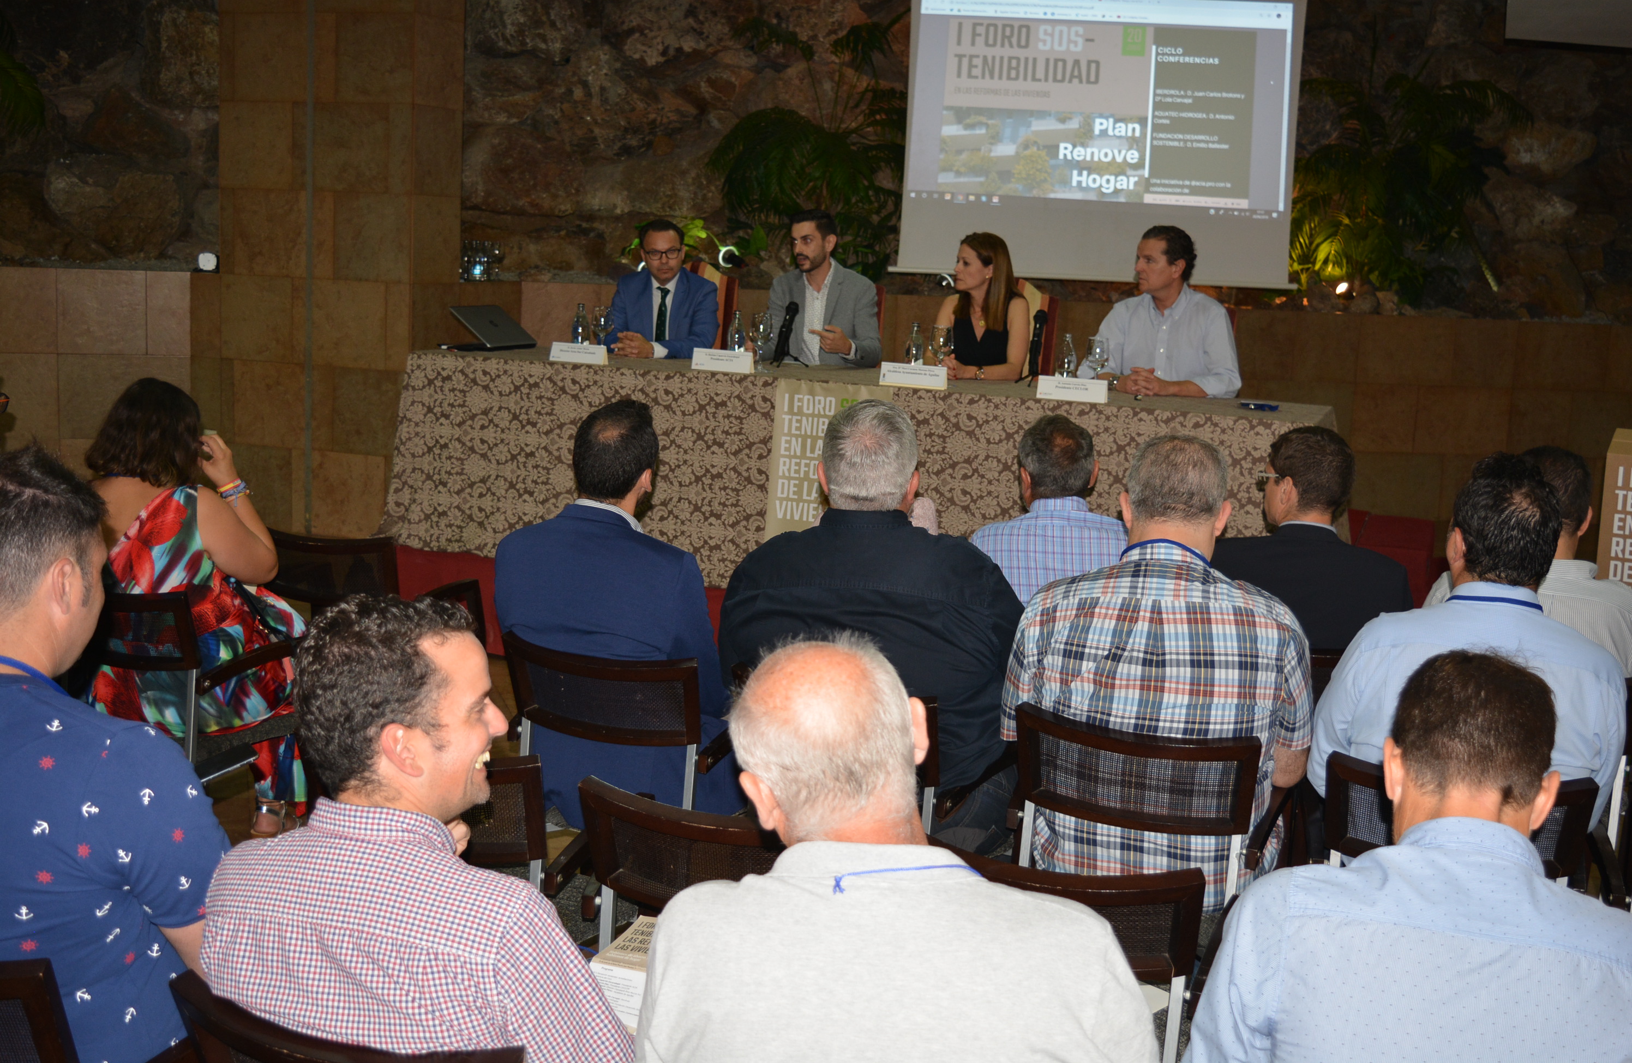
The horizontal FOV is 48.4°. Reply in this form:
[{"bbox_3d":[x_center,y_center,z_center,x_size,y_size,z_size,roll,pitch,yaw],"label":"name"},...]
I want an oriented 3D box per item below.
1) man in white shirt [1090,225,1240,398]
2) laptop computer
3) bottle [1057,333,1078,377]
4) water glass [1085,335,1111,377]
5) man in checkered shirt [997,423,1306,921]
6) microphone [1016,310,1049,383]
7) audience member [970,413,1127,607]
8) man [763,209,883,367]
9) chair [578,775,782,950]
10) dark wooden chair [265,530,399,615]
[{"bbox_3d":[1.208,-0.425,6.582,0.570,1.358,0.800,6,10,24],"label":"man in white shirt"},{"bbox_3d":[-1.369,-0.858,7.628,0.250,0.172,0.360,6,10,23],"label":"laptop computer"},{"bbox_3d":[0.900,-0.593,6.454,0.072,0.212,0.072,6,10,24],"label":"bottle"},{"bbox_3d":[0.998,-0.576,6.397,0.083,0.205,0.083,6,10,24],"label":"water glass"},{"bbox_3d":[0.709,0.443,3.507,0.540,1.280,0.800,6,9,23],"label":"man in checkered shirt"},{"bbox_3d":[0.813,-0.676,6.692,0.110,0.292,0.120,6,10,24],"label":"microphone"},{"bbox_3d":[0.646,0.317,4.417,0.500,1.250,0.800,6,9,23],"label":"audience member"},{"bbox_3d":[-0.056,-0.571,7.137,0.550,1.366,0.800,6,10,24],"label":"man"},{"bbox_3d":[-0.051,0.755,2.825,0.560,0.800,0.560,7,10,26],"label":"chair"},{"bbox_3d":[-1.239,0.353,5.180,0.530,0.815,0.530,6,10,24],"label":"dark wooden chair"}]

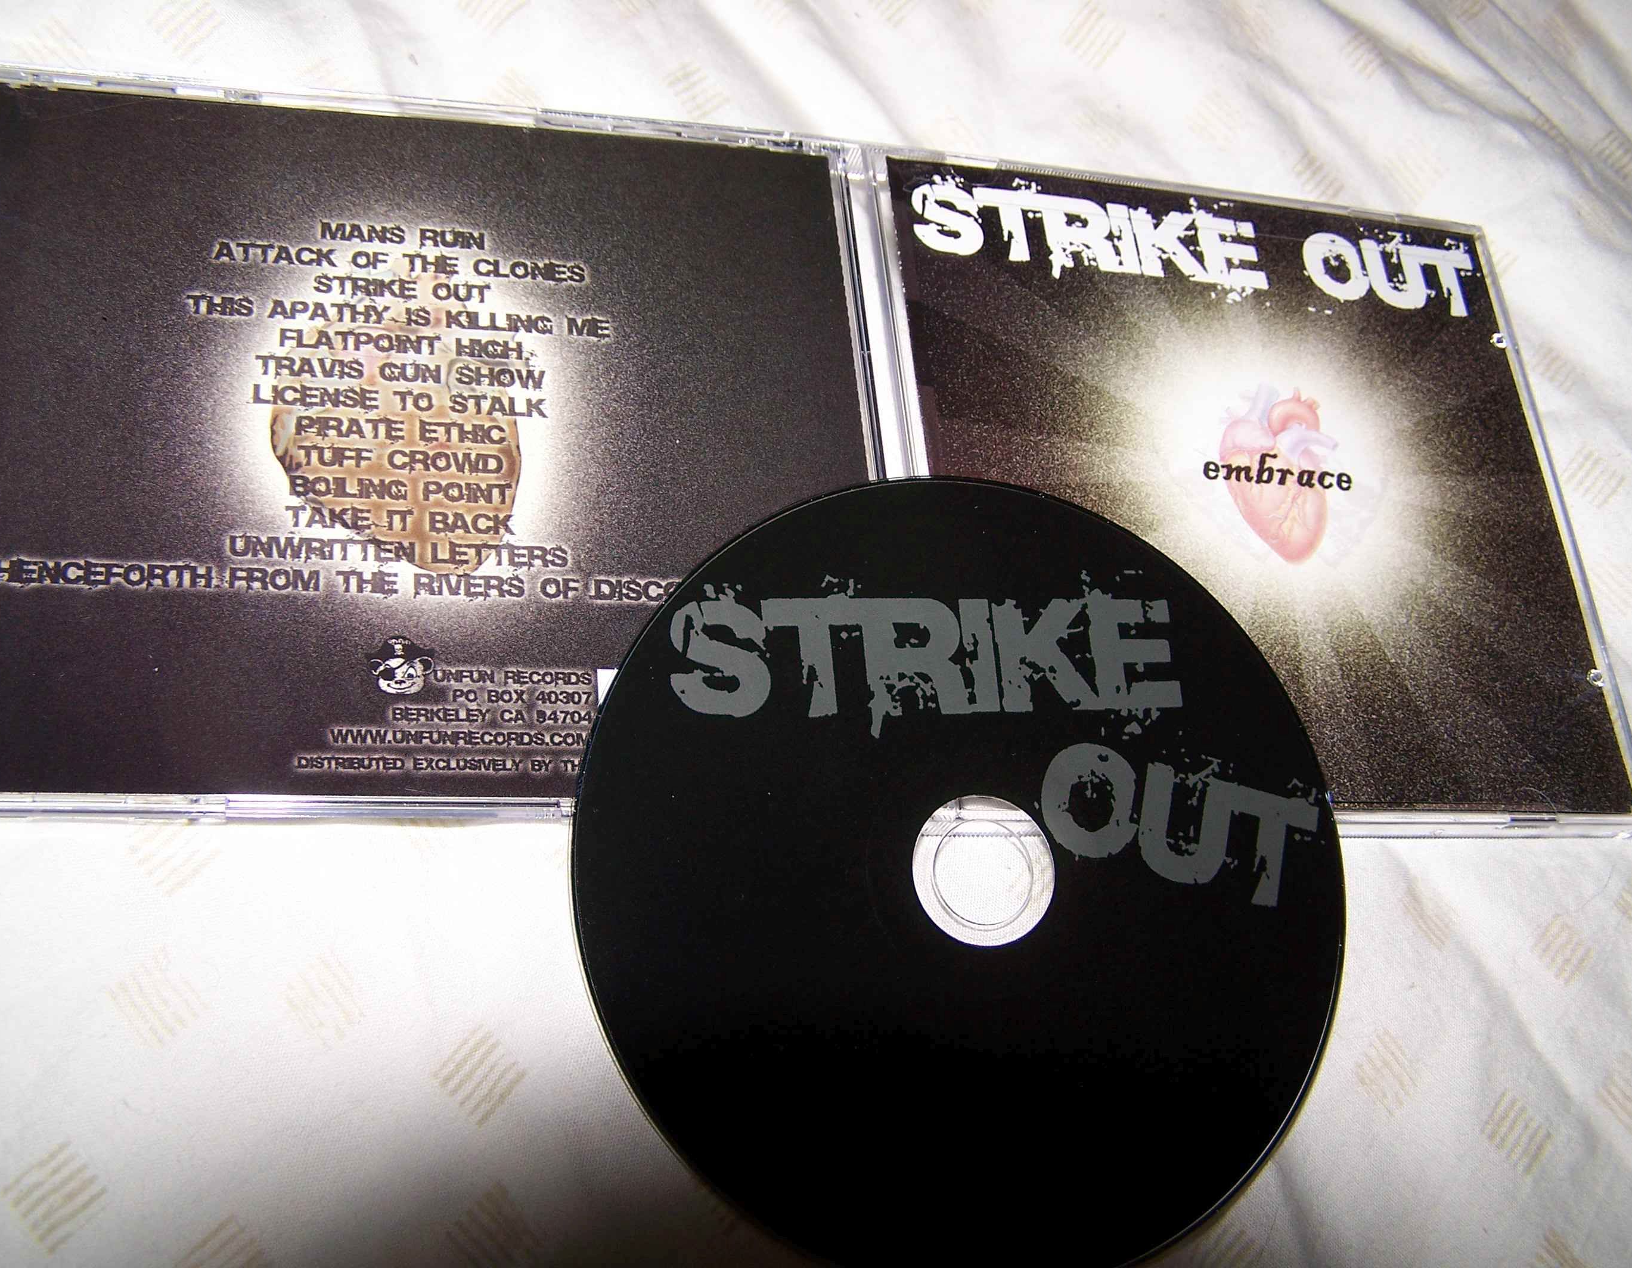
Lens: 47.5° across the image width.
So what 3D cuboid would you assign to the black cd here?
[{"bbox_3d":[0.024,0.034,0.271,0.120,0.002,0.120,8,73,-15],"label":"black cd"}]

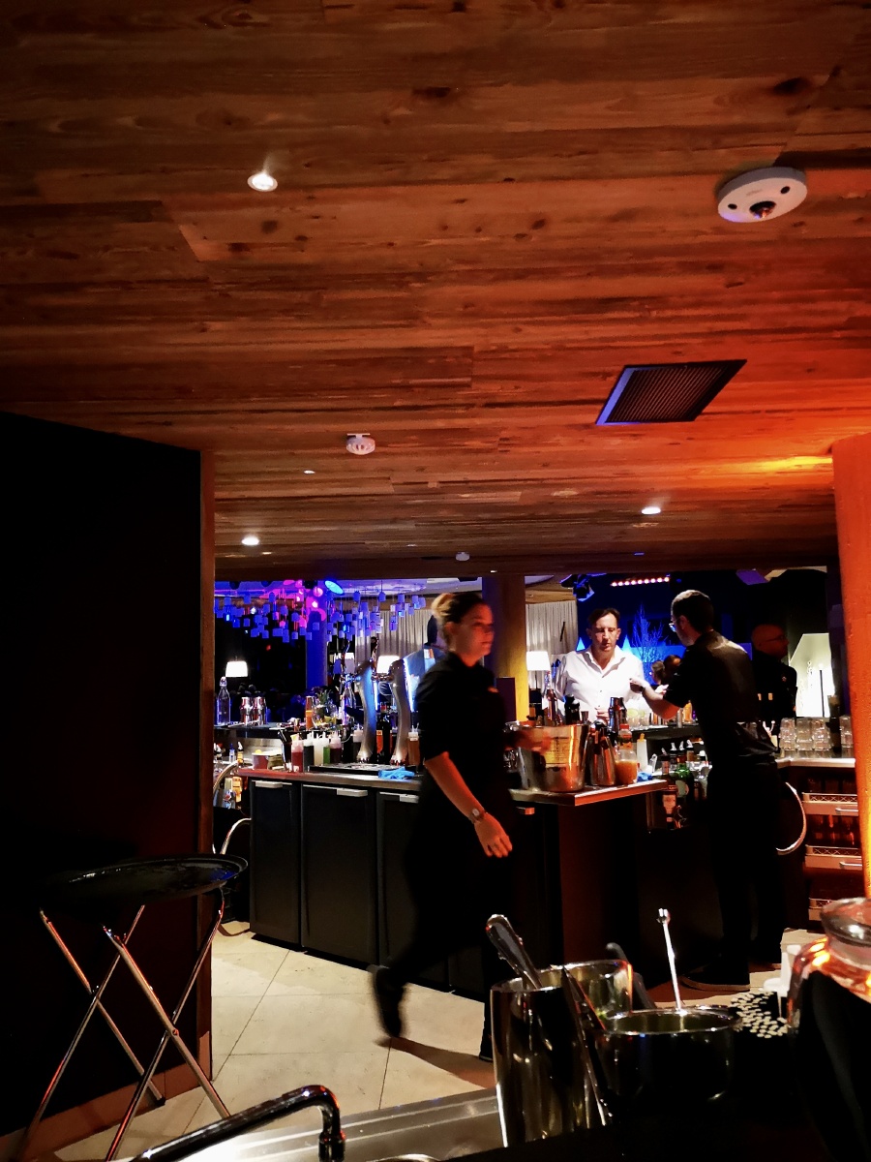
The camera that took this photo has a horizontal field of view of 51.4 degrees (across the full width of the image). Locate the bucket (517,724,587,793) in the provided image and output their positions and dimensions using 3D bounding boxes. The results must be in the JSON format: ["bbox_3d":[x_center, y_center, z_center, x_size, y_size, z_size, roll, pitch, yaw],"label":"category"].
[{"bbox_3d":[0.509,0.765,3.934,0.290,0.265,0.280,-1,-6,0],"label":"bucket"}]

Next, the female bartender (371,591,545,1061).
[{"bbox_3d":[0.084,0.908,3.479,0.680,1.700,0.520,-5,-7,28],"label":"female bartender"}]

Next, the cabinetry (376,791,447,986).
[{"bbox_3d":[0.046,1.401,4.332,0.450,0.810,0.500,-7,-8,41],"label":"cabinetry"}]

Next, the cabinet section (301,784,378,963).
[{"bbox_3d":[-0.302,1.406,4.564,0.490,0.790,0.550,-5,-7,37],"label":"cabinet section"}]

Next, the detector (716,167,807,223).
[{"bbox_3d":[0.583,-0.681,1.616,0.150,0.042,0.150,-1,-6,0],"label":"detector"}]

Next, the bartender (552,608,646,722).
[{"bbox_3d":[0.883,1.016,4.932,0.520,1.750,0.360,-2,-6,5],"label":"bartender"}]

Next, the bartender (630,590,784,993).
[{"bbox_3d":[1.298,0.937,4.332,0.680,1.760,0.560,-7,-8,44],"label":"bartender"}]

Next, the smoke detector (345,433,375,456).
[{"bbox_3d":[-0.269,-0.484,3.252,0.105,0.054,0.105,-1,-6,0],"label":"smoke detector"}]

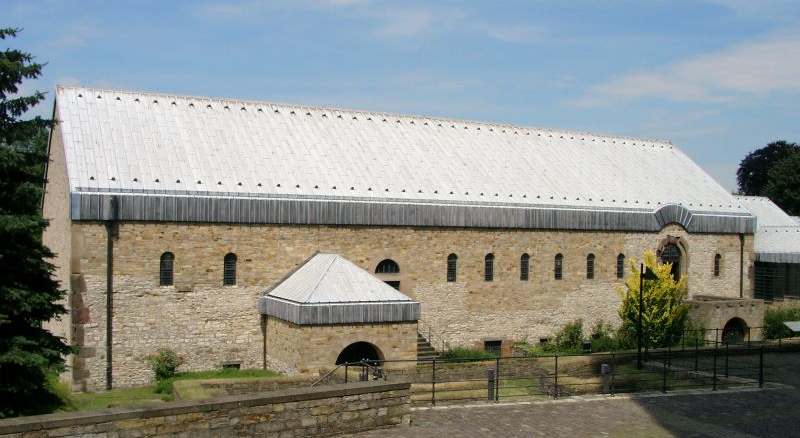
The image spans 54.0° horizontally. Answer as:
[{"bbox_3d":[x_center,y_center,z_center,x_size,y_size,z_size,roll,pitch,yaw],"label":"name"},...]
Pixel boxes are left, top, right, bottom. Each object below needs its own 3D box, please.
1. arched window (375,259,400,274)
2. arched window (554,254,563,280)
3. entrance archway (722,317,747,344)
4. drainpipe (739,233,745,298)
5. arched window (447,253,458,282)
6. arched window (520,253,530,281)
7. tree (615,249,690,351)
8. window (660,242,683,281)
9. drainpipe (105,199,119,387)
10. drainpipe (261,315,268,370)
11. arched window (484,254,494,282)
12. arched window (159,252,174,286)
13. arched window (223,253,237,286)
[{"bbox_3d":[-0.709,2.535,41.997,1.475,0.745,0.300,1,-2,-28],"label":"arched window"},{"bbox_3d":[9.528,2.877,47.345,0.590,1.573,0.280,1,-2,-28],"label":"arched window"},{"bbox_3d":[21.932,7.319,51.446,2.350,1.780,0.500,1,-1,-28],"label":"entrance archway"},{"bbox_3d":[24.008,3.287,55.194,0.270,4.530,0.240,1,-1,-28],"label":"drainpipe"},{"bbox_3d":[2.890,2.720,43.861,0.590,1.591,0.280,1,-2,-28],"label":"arched window"},{"bbox_3d":[7.471,2.881,46.776,0.640,1.600,0.270,1,-1,-28],"label":"arched window"},{"bbox_3d":[15.631,5.013,48.453,4.300,5.900,4.200,1,-1,-28],"label":"tree"},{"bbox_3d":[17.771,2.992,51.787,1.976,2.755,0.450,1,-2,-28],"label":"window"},{"bbox_3d":[-12.938,3.274,35.178,0.572,8.703,0.420,1,-2,-28],"label":"drainpipe"},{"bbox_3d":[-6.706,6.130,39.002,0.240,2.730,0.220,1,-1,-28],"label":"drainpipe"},{"bbox_3d":[5.210,2.820,45.593,0.640,1.600,0.270,1,-1,-28],"label":"arched window"},{"bbox_3d":[-10.871,2.335,36.639,0.632,1.565,0.280,1,-2,-28],"label":"arched window"},{"bbox_3d":[-8.235,2.442,38.021,0.622,1.576,0.280,1,-2,-28],"label":"arched window"}]

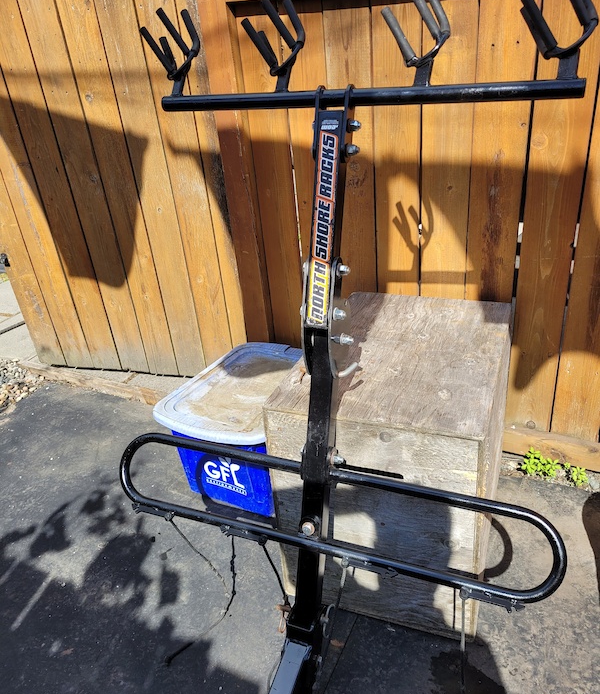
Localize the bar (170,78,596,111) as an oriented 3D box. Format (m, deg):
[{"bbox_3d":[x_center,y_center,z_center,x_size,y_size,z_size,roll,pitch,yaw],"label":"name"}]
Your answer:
[{"bbox_3d":[0.104,-0.541,1.302,0.936,0.036,0.036,7,30,20],"label":"bar"}]

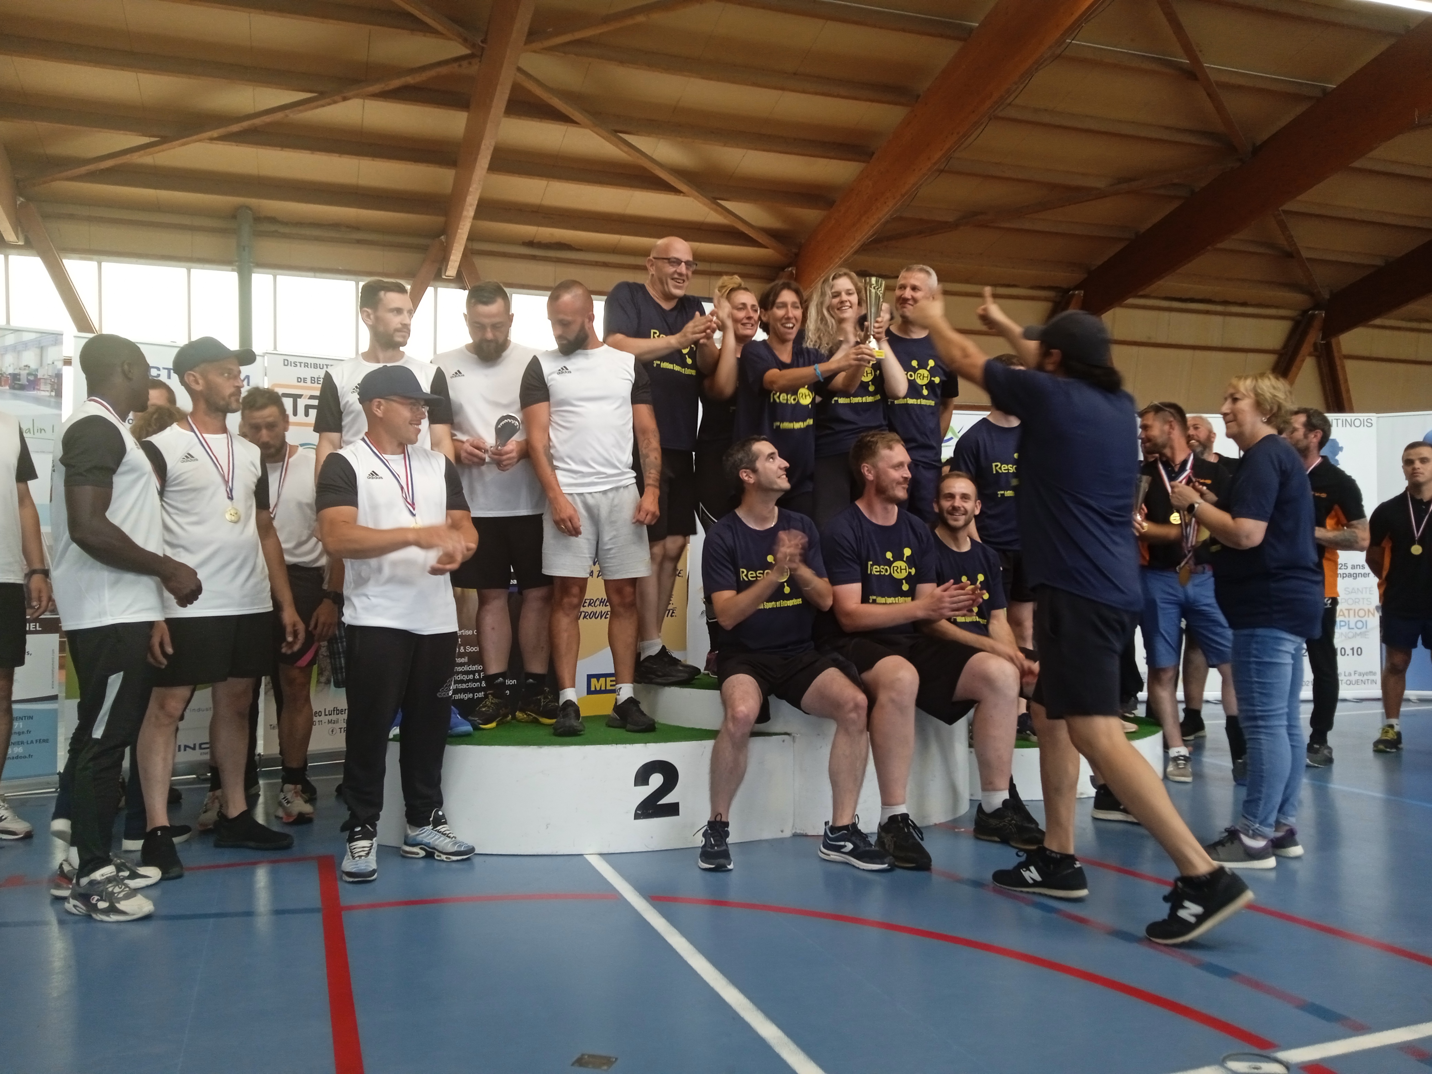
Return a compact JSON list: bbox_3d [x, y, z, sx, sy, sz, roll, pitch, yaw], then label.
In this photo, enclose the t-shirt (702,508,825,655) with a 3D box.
[{"bbox_3d":[0.182,0.171,4.430,0.470,0.560,0.320,0,-1,-9],"label":"t-shirt"}]

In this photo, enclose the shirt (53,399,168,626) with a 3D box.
[{"bbox_3d":[-1.855,-0.067,3.540,0.300,0.690,0.440,0,-1,-16],"label":"shirt"}]

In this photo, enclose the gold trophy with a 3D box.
[{"bbox_3d":[0.618,-0.858,4.520,0.090,0.330,0.090,0,-1,-9],"label":"gold trophy"}]

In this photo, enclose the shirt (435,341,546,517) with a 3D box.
[{"bbox_3d":[-0.943,-0.450,4.820,0.550,0.720,0.300,0,-1,-6],"label":"shirt"}]

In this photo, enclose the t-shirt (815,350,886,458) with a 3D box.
[{"bbox_3d":[0.583,-0.579,4.930,0.420,0.520,0.270,0,-1,6],"label":"t-shirt"}]

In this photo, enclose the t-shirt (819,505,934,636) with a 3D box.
[{"bbox_3d":[0.627,0.130,4.430,0.470,0.540,0.310,1,-2,-25],"label":"t-shirt"}]

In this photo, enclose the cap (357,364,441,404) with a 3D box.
[{"bbox_3d":[-1.069,-0.517,3.910,0.270,0.140,0.180,2,-1,7],"label":"cap"}]

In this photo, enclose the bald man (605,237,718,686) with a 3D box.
[{"bbox_3d":[-0.218,-0.303,4.655,0.500,1.790,0.420,1,-2,-41],"label":"bald man"}]

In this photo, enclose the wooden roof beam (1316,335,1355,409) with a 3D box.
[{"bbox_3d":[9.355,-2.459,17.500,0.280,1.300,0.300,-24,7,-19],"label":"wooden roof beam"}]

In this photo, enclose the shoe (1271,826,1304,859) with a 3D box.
[{"bbox_3d":[1.973,1.083,4.175,0.260,0.110,0.095,-1,-1,25],"label":"shoe"}]

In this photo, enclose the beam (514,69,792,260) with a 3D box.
[{"bbox_3d":[-0.529,-4.518,14.615,0.110,0.120,6.230,-10,-12,30],"label":"beam"}]

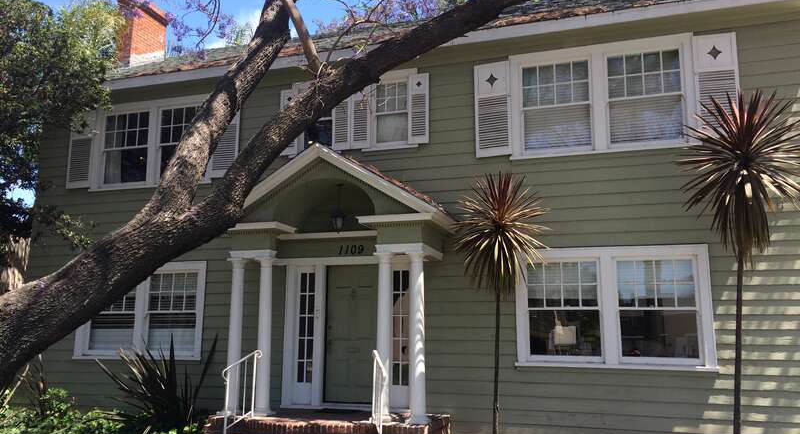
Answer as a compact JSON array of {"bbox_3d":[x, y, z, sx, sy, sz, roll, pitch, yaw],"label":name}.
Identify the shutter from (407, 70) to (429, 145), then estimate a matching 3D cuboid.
[{"bbox_3d":[0.274,-1.616,9.998,0.319,1.082,0.037,-3,-10,19],"label":"shutter"}]

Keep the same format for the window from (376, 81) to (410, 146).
[{"bbox_3d":[-0.131,-1.636,10.549,0.694,1.183,0.120,-3,-10,19],"label":"window"}]

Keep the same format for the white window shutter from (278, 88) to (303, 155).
[{"bbox_3d":[-1.829,-1.557,11.096,0.313,1.146,0.050,-3,-10,19],"label":"white window shutter"}]

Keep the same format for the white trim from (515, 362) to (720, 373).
[{"bbox_3d":[2.696,1.904,8.510,2.478,0.057,0.082,-3,-10,19],"label":"white trim"}]

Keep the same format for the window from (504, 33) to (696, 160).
[{"bbox_3d":[2.839,-1.675,9.519,2.551,1.588,0.120,-3,-10,19],"label":"window"}]

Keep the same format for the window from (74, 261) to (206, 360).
[{"bbox_3d":[-4.482,1.608,11.514,2.643,1.634,0.120,-3,-10,19],"label":"window"}]

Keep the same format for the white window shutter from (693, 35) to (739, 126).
[{"bbox_3d":[4.272,-1.758,9.001,0.522,1.477,0.050,-3,-10,19],"label":"white window shutter"}]

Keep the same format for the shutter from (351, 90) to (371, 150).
[{"bbox_3d":[-0.605,-1.573,10.307,0.327,1.080,0.037,-3,-10,19],"label":"shutter"}]

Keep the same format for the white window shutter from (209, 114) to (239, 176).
[{"bbox_3d":[-2.891,-1.336,11.091,0.508,1.373,0.037,-3,-10,19],"label":"white window shutter"}]

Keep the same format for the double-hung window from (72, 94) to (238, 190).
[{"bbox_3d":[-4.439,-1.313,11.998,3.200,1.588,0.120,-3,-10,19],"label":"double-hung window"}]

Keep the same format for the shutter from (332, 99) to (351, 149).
[{"bbox_3d":[-0.931,-1.621,10.793,0.314,1.108,0.050,-3,-10,19],"label":"shutter"}]

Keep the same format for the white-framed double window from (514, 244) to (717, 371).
[{"bbox_3d":[2.831,1.213,9.029,2.522,1.620,0.120,-3,-10,19],"label":"white-framed double window"}]

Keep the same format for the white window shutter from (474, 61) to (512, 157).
[{"bbox_3d":[1.328,-1.546,9.606,0.510,1.377,0.037,-3,-10,19],"label":"white window shutter"}]

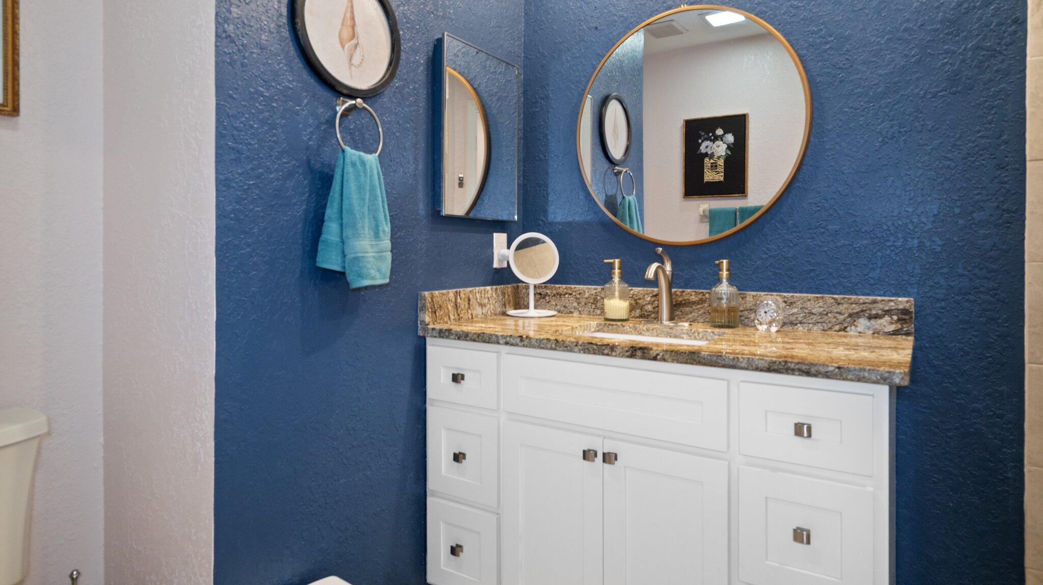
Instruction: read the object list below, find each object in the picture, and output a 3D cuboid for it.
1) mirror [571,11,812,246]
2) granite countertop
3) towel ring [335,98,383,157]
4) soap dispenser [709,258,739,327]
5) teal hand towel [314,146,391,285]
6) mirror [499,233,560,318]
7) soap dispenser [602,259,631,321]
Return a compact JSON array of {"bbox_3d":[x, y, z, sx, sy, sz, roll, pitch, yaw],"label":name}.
[{"bbox_3d":[0.508,-0.523,1.847,0.748,0.745,0.028,2,4,34],"label":"mirror"},{"bbox_3d":[0.364,0.073,1.653,1.245,0.134,0.565,2,4,34],"label":"granite countertop"},{"bbox_3d":[-0.433,-0.424,1.493,0.076,0.155,0.156,2,4,34],"label":"towel ring"},{"bbox_3d":[0.606,0.003,1.734,0.096,0.208,0.087,-3,4,-42],"label":"soap dispenser"},{"bbox_3d":[-0.422,-0.184,1.479,0.075,0.355,0.192,2,4,34],"label":"teal hand towel"},{"bbox_3d":[0.037,-0.059,2.056,0.185,0.294,0.175,0,3,-9],"label":"mirror"},{"bbox_3d":[0.316,-0.009,1.932,0.096,0.208,0.087,-1,3,-20],"label":"soap dispenser"}]

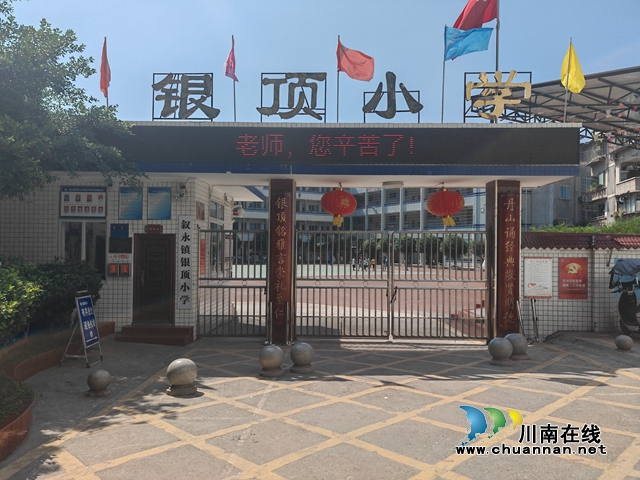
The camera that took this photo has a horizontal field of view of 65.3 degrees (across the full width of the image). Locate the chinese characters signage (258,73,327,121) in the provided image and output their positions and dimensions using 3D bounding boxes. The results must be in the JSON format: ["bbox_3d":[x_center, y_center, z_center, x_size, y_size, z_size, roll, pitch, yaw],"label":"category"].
[{"bbox_3d":[-0.553,-2.854,9.950,1.385,0.957,0.100,1,-1,3],"label":"chinese characters signage"}]

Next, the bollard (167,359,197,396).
[{"bbox_3d":[-1.876,1.837,6.800,0.414,0.446,0.414,1,-1,3],"label":"bollard"}]

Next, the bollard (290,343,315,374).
[{"bbox_3d":[-0.296,1.971,8.420,0.401,0.461,0.401,1,-1,3],"label":"bollard"}]

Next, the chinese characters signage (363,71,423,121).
[{"bbox_3d":[1.527,-3.033,10.515,1.250,1.030,0.140,1,-1,1],"label":"chinese characters signage"}]

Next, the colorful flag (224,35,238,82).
[{"bbox_3d":[-1.803,-3.703,10.200,0.296,0.971,0.250,1,-1,3],"label":"colorful flag"}]

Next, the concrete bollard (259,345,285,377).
[{"bbox_3d":[-0.784,1.951,8.150,0.408,0.458,0.408,1,-1,3],"label":"concrete bollard"}]

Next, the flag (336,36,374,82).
[{"bbox_3d":[0.763,-3.834,10.633,0.800,0.920,0.350,1,-1,1],"label":"flag"}]

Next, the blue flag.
[{"bbox_3d":[3.147,-4.164,10.578,1.000,0.710,0.250,1,-1,1],"label":"blue flag"}]

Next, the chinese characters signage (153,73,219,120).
[{"bbox_3d":[-2.849,-3.045,10.615,1.400,1.000,0.140,1,-1,1],"label":"chinese characters signage"}]

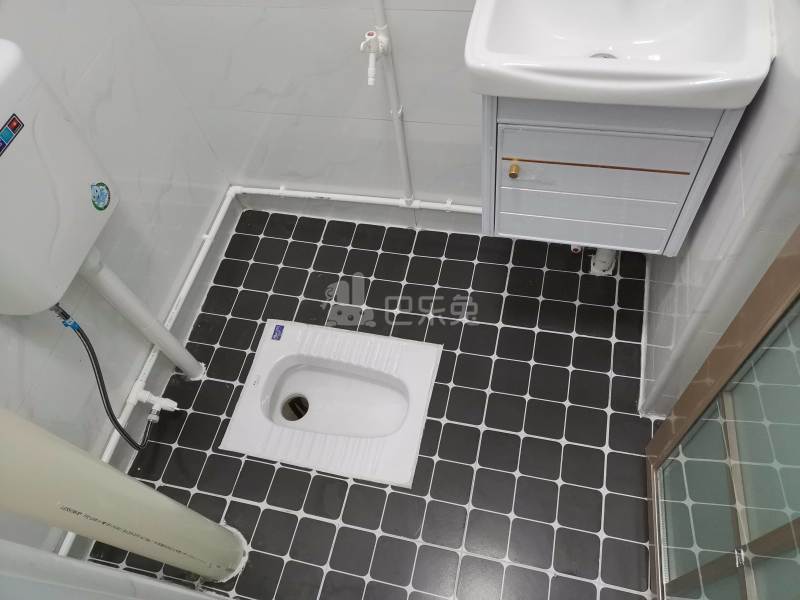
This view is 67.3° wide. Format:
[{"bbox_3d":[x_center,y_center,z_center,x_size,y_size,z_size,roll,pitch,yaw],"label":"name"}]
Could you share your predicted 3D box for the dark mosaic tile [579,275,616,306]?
[{"bbox_3d":[0.555,-0.025,1.686,0.095,0.010,0.095,8,61,14],"label":"dark mosaic tile"}]

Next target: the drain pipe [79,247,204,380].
[{"bbox_3d":[-0.633,0.057,1.496,0.052,0.560,0.052,8,61,14],"label":"drain pipe"}]

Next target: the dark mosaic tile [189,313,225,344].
[{"bbox_3d":[-0.576,0.091,1.802,0.090,0.010,0.095,8,61,14],"label":"dark mosaic tile"}]

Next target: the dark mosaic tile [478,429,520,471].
[{"bbox_3d":[0.248,0.374,1.495,0.096,0.008,0.096,8,61,14],"label":"dark mosaic tile"}]

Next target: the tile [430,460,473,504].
[{"bbox_3d":[0.129,0.448,1.472,0.095,0.010,0.095,8,61,14],"label":"tile"}]

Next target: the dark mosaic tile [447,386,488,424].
[{"bbox_3d":[0.176,0.278,1.565,0.096,0.009,0.096,8,60,14],"label":"dark mosaic tile"}]

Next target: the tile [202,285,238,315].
[{"bbox_3d":[-0.553,0.002,1.852,0.096,0.008,0.096,7,61,14],"label":"tile"}]

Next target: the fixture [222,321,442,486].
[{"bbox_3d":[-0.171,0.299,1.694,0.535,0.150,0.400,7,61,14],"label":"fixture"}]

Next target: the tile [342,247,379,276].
[{"bbox_3d":[-0.120,-0.111,1.859,0.097,0.008,0.097,7,61,14],"label":"tile"}]

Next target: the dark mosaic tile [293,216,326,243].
[{"bbox_3d":[-0.293,-0.225,1.968,0.096,0.010,0.096,7,61,14],"label":"dark mosaic tile"}]

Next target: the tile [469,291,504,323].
[{"bbox_3d":[0.243,0.024,1.717,0.097,0.008,0.097,7,61,14],"label":"tile"}]

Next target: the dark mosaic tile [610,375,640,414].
[{"bbox_3d":[0.571,0.243,1.522,0.067,0.009,0.096,8,60,14],"label":"dark mosaic tile"}]

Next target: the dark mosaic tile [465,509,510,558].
[{"bbox_3d":[0.203,0.545,1.398,0.096,0.009,0.096,8,60,14],"label":"dark mosaic tile"}]

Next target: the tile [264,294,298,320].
[{"bbox_3d":[-0.360,0.033,1.808,0.097,0.010,0.097,7,60,14],"label":"tile"}]

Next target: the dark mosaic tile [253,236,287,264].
[{"bbox_3d":[-0.409,-0.154,1.924,0.096,0.008,0.096,8,61,14],"label":"dark mosaic tile"}]

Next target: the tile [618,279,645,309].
[{"bbox_3d":[0.640,-0.012,1.665,0.067,0.009,0.096,8,60,14],"label":"tile"}]

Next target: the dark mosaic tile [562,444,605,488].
[{"bbox_3d":[0.441,0.401,1.449,0.095,0.010,0.095,8,61,14],"label":"dark mosaic tile"}]

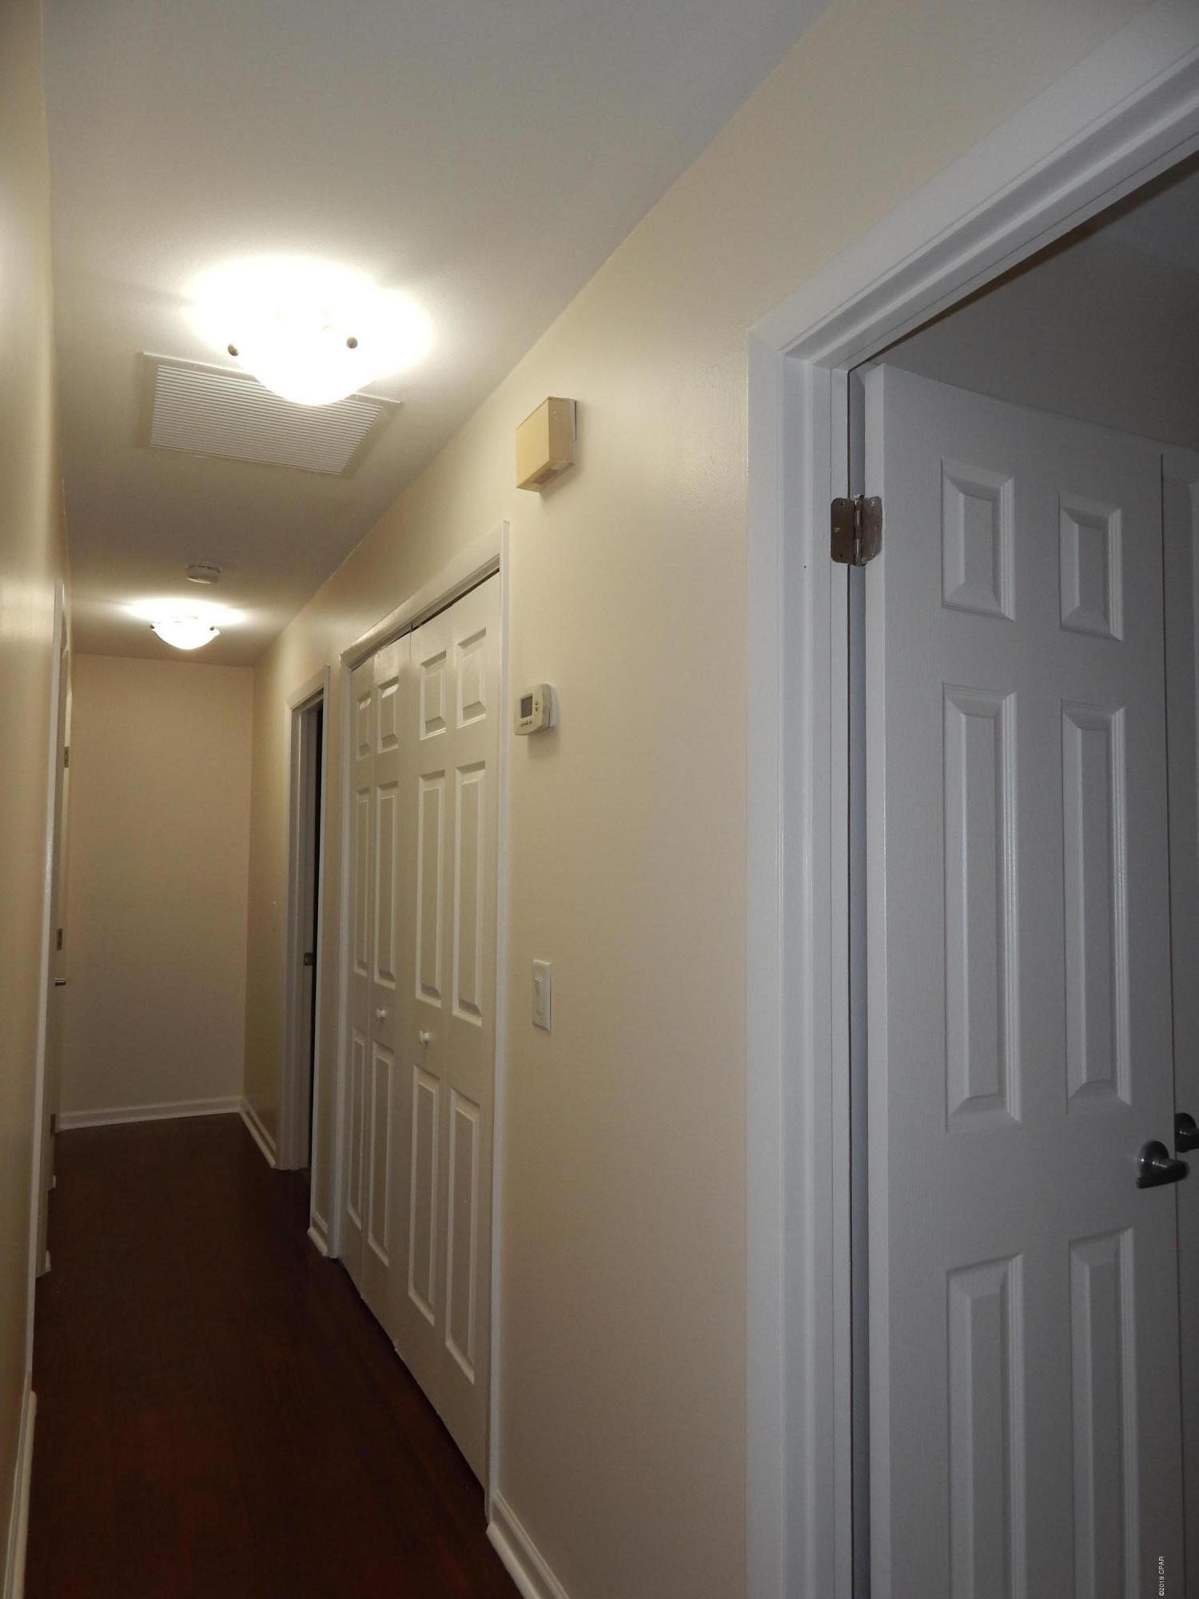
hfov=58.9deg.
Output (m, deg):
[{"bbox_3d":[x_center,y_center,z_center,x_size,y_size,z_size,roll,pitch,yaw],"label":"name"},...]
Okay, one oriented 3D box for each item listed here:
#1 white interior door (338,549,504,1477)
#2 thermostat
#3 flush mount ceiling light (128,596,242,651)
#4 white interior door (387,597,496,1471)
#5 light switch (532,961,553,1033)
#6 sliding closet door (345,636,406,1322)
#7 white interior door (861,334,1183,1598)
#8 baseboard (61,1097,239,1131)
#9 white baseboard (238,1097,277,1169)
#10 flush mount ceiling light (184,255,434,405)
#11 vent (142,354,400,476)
[{"bbox_3d":[-0.519,0.515,2.950,0.040,2.010,1.510,2,-3,-25],"label":"white interior door"},{"bbox_3d":[-0.119,-0.174,2.055,0.036,0.090,0.135,2,-3,-25],"label":"thermostat"},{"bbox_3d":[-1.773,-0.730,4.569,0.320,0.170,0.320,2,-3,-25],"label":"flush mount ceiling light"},{"bbox_3d":[-0.364,0.499,2.626,0.036,2.010,0.770,2,-3,-25],"label":"white interior door"},{"bbox_3d":[-0.111,0.373,2.026,0.011,0.122,0.080,2,-3,-25],"label":"light switch"},{"bbox_3d":[-0.690,0.532,3.306,0.038,2.010,0.730,2,-3,-25],"label":"sliding closet door"},{"bbox_3d":[0.599,0.461,1.469,0.565,2.030,0.036,2,-3,-28],"label":"white interior door"},{"bbox_3d":[-2.338,1.640,5.570,0.890,0.082,0.015,2,-3,-25],"label":"baseboard"},{"bbox_3d":[-1.687,1.629,5.250,0.015,0.082,1.130,2,-3,-25],"label":"white baseboard"},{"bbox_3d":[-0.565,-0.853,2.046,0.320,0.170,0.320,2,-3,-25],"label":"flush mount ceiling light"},{"bbox_3d":[-0.822,-0.907,2.586,0.550,0.018,0.560,2,-3,-25],"label":"vent"}]

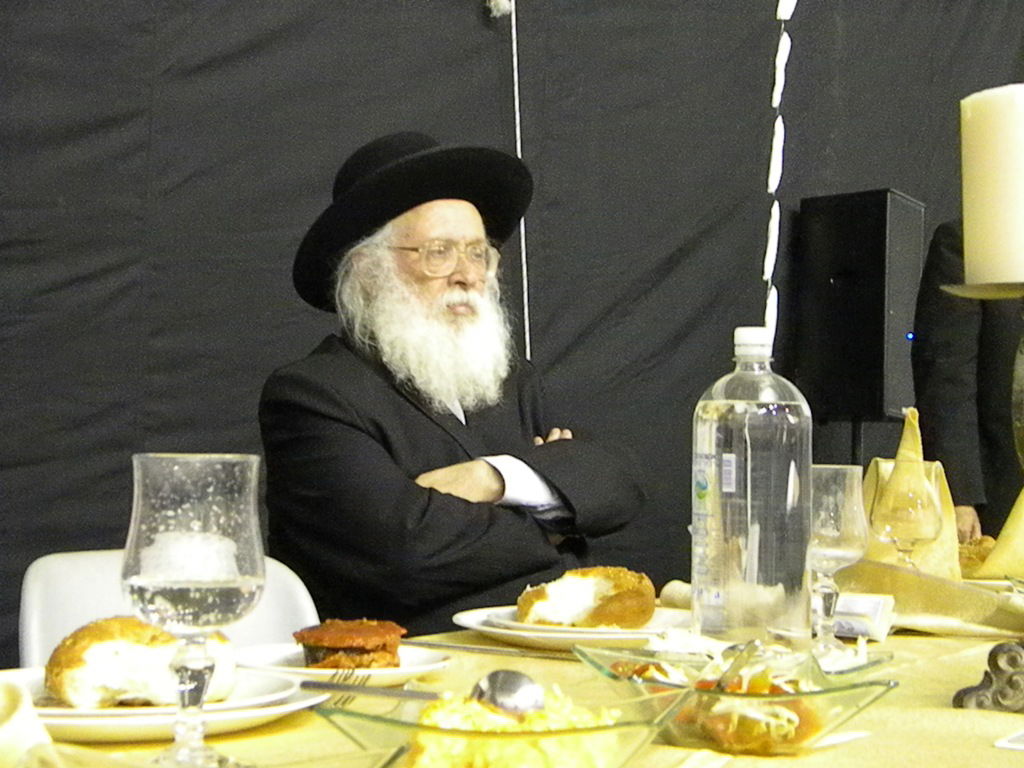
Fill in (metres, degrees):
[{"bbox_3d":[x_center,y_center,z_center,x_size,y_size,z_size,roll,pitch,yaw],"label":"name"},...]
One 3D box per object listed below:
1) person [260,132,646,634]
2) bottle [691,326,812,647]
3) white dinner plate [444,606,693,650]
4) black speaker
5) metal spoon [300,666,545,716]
[{"bbox_3d":[-0.065,0.327,2.166,0.580,1.350,0.720,3,-3,-35],"label":"person"},{"bbox_3d":[0.196,0.091,1.350,0.097,0.275,0.097,0,-3,20],"label":"bottle"},{"bbox_3d":[0.074,0.221,1.475,0.253,0.025,0.253,1,-3,0],"label":"white dinner plate"},{"bbox_3d":[0.976,-0.202,4.654,0.290,0.619,0.335,-1,-3,33],"label":"black speaker"},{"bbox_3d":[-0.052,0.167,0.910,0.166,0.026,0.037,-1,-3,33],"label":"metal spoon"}]

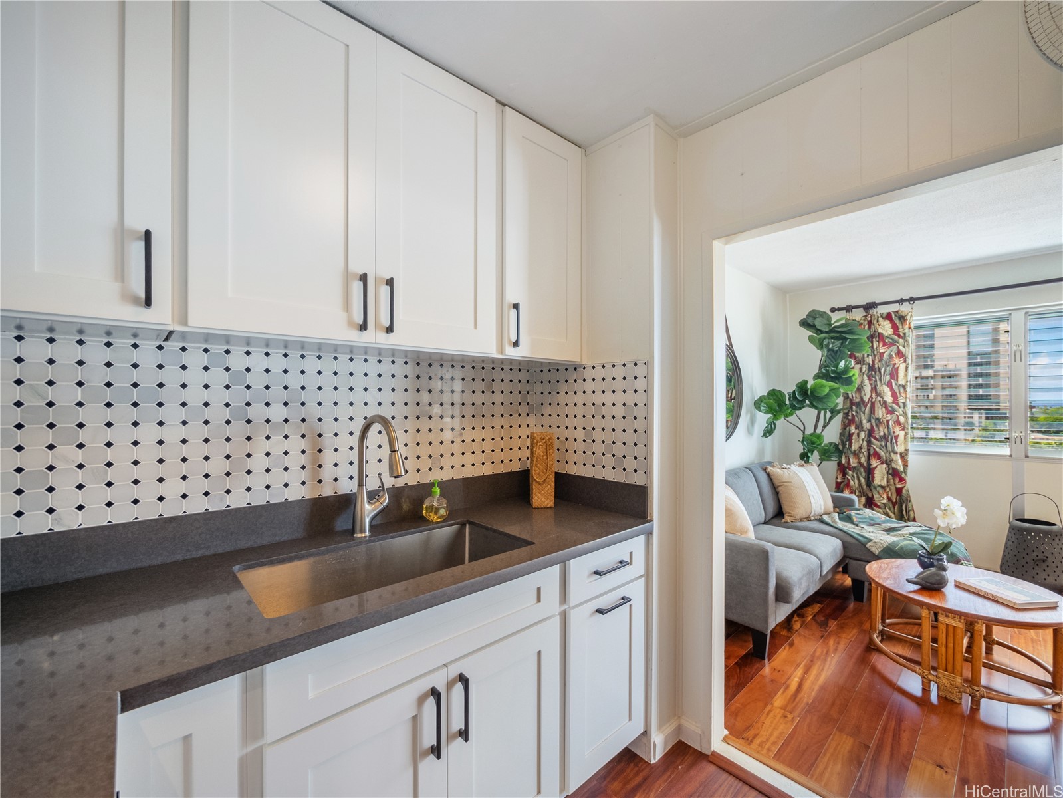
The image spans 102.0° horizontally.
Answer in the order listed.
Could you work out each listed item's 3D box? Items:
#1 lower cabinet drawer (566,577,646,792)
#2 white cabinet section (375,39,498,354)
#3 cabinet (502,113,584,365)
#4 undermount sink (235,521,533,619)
[{"bbox_3d":[0.069,0.943,1.689,0.411,0.564,0.615,0,-1,-41],"label":"lower cabinet drawer"},{"bbox_3d":[-0.400,-0.627,1.544,0.440,0.924,0.320,0,-1,-41],"label":"white cabinet section"},{"bbox_3d":[-0.049,-0.618,1.837,0.432,0.933,0.326,0,-1,-41],"label":"cabinet"},{"bbox_3d":[-0.394,0.581,1.248,0.742,0.233,0.396,0,-1,-41],"label":"undermount sink"}]

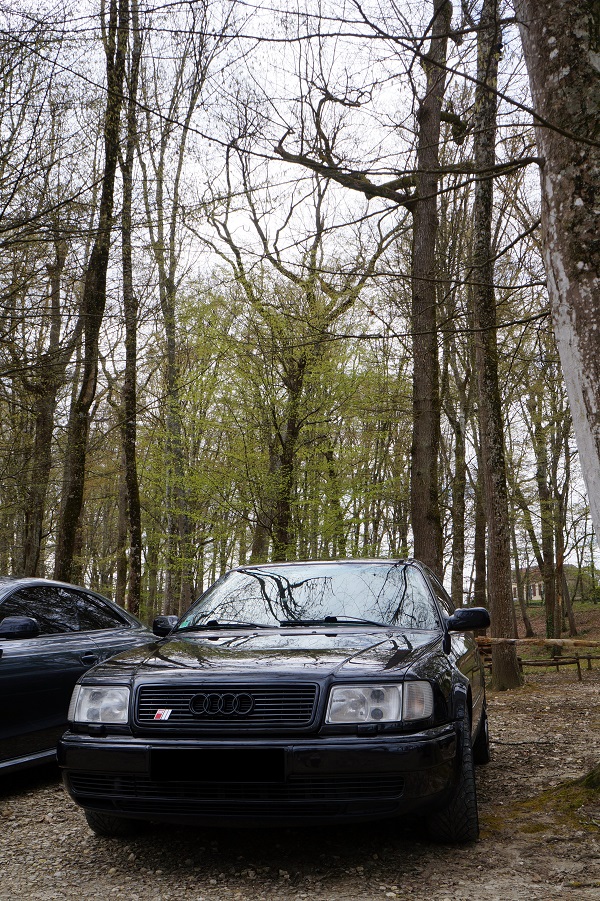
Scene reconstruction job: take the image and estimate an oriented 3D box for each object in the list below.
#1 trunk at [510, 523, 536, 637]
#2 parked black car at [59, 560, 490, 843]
[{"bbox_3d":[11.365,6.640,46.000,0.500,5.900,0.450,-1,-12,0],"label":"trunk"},{"bbox_3d":[0.228,1.386,5.703,1.850,1.430,4.780,-4,-13,12],"label":"parked black car"}]

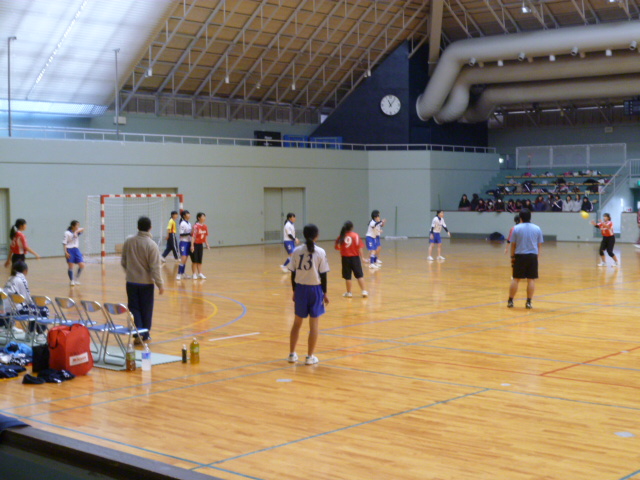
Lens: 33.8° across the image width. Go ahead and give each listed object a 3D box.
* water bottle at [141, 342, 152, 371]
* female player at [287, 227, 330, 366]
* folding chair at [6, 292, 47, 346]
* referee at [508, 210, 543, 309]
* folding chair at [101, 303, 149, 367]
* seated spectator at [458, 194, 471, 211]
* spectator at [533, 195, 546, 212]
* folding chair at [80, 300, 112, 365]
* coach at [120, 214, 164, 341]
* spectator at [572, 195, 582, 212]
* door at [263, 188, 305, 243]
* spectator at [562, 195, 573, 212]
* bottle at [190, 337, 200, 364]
[{"bbox_3d":[-2.047,1.380,12.440,0.100,0.313,0.100,-1,3,0],"label":"water bottle"},{"bbox_3d":[-0.161,0.666,12.765,0.500,1.680,0.360,0,3,20],"label":"female player"},{"bbox_3d":[-3.918,1.071,14.145,0.460,0.755,0.470,2,3,42],"label":"folding chair"},{"bbox_3d":[3.637,0.310,18.652,0.600,1.740,0.360,0,3,8],"label":"referee"},{"bbox_3d":[-2.363,1.118,12.779,0.460,0.755,0.470,2,3,42],"label":"folding chair"},{"bbox_3d":[6.289,-1.304,45.862,0.520,1.270,0.700,2,3,42],"label":"seated spectator"},{"bbox_3d":[8.995,-1.255,42.985,0.460,1.120,0.550,2,4,42],"label":"spectator"},{"bbox_3d":[-2.730,1.134,13.202,0.460,0.750,0.460,1,3,38],"label":"folding chair"},{"bbox_3d":[-2.513,0.560,14.868,0.580,1.740,0.400,0,3,10],"label":"coach"},{"bbox_3d":[10.248,-1.235,41.859,0.430,1.120,0.550,2,4,42],"label":"spectator"},{"bbox_3d":[-1.459,-0.977,42.705,0.120,2.250,2.250,2,3,42],"label":"door"},{"bbox_3d":[9.992,-1.165,42.544,0.460,1.220,0.700,2,3,42],"label":"spectator"},{"bbox_3d":[-1.518,1.340,12.786,0.105,0.310,0.100,-1,3,-3],"label":"bottle"}]

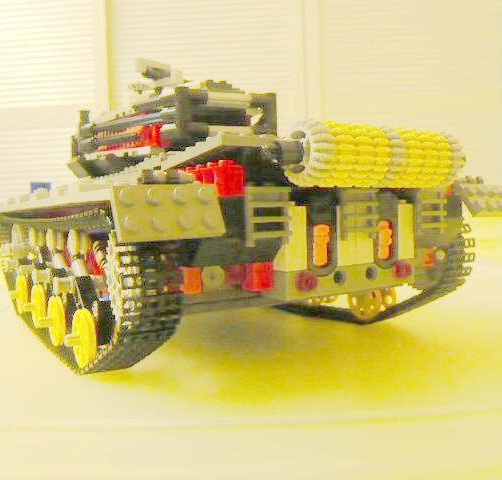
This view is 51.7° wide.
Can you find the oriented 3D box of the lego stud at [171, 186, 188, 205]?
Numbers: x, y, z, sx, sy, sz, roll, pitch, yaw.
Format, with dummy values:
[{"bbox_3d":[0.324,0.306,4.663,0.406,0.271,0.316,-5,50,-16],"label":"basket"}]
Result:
[{"bbox_3d":[-0.021,-0.013,0.153,0.005,0.005,0.002,-4,-16,-30],"label":"lego stud"}]

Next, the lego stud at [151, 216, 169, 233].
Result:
[{"bbox_3d":[-0.026,-0.005,0.147,0.005,0.005,0.002,-4,-16,-30],"label":"lego stud"}]

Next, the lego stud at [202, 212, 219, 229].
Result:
[{"bbox_3d":[-0.012,-0.006,0.155,0.005,0.005,0.002,-4,-16,-30],"label":"lego stud"}]

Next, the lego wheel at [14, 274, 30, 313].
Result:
[{"bbox_3d":[-0.150,0.036,0.341,0.005,0.024,0.024,-4,5,-32],"label":"lego wheel"}]

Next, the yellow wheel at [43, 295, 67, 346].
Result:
[{"bbox_3d":[-0.096,0.039,0.255,0.005,0.024,0.024,-4,5,-32],"label":"yellow wheel"}]

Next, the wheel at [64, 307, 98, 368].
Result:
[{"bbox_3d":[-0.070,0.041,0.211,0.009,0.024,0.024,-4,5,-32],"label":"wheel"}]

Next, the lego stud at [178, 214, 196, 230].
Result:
[{"bbox_3d":[-0.019,-0.005,0.151,0.005,0.005,0.002,-4,-16,-30],"label":"lego stud"}]

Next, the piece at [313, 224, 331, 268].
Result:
[{"bbox_3d":[0.025,0.002,0.186,0.006,0.015,0.005,-4,5,-32],"label":"piece"}]

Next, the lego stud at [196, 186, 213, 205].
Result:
[{"bbox_3d":[-0.014,-0.013,0.155,0.005,0.005,0.002,-4,-19,-32],"label":"lego stud"}]

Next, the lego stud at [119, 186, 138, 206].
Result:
[{"bbox_3d":[-0.034,-0.012,0.145,0.005,0.005,0.002,-4,-16,-30],"label":"lego stud"}]

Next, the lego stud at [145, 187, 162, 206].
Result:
[{"bbox_3d":[-0.027,-0.012,0.146,0.005,0.005,0.002,-4,-19,-32],"label":"lego stud"}]

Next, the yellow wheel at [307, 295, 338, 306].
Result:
[{"bbox_3d":[0.047,0.029,0.336,0.005,0.024,0.024,-4,5,-32],"label":"yellow wheel"}]

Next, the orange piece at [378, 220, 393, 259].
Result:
[{"bbox_3d":[0.053,0.000,0.203,0.006,0.015,0.006,-4,3,-30],"label":"orange piece"}]

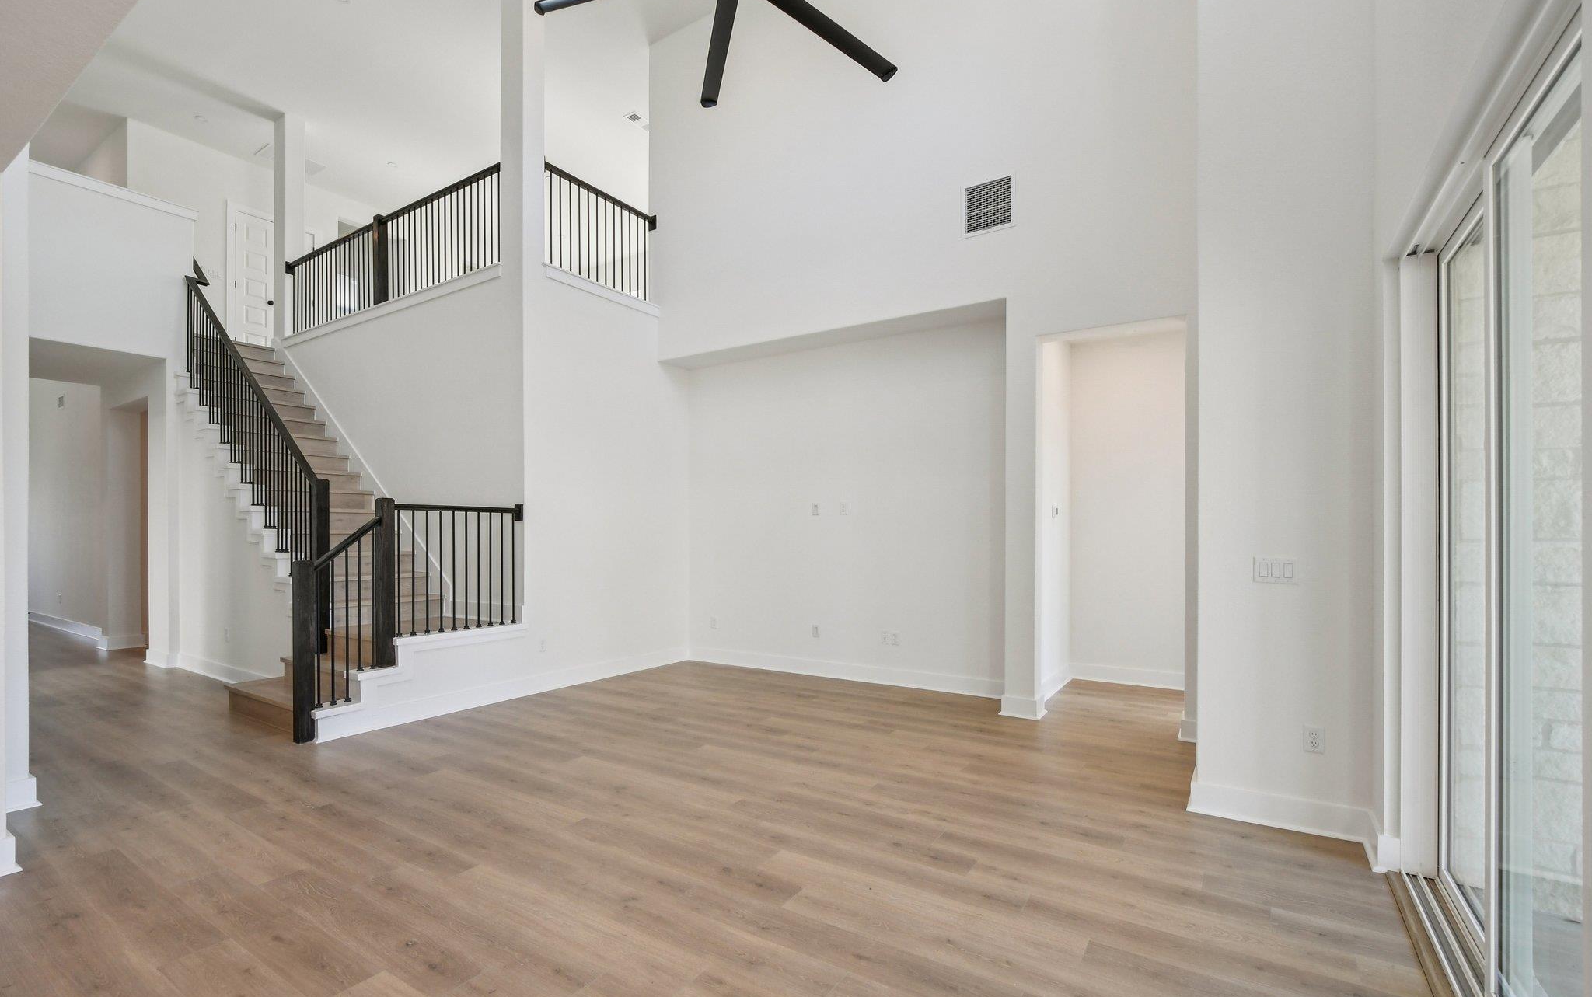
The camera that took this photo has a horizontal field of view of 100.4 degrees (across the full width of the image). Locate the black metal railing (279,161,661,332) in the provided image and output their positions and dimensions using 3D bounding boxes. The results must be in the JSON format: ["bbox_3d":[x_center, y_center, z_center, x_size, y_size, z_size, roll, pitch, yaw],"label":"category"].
[{"bbox_3d":[-3.598,-2.281,7.021,4.200,0.860,1.450,-1,-2,32],"label":"black metal railing"}]

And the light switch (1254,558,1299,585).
[{"bbox_3d":[2.157,0.327,2.977,0.163,0.116,0.012,-1,-2,31],"label":"light switch"}]

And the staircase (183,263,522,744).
[{"bbox_3d":[-4.401,-0.325,5.802,4.250,3.880,1.520,-1,-2,32],"label":"staircase"}]

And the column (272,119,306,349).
[{"bbox_3d":[-5.815,-3.099,7.630,0.250,2.640,0.210,-1,-2,32],"label":"column"}]

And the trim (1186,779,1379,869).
[{"bbox_3d":[2.047,1.390,2.849,0.650,0.142,0.280,-1,-2,31],"label":"trim"}]

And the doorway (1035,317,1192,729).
[{"bbox_3d":[2.123,0.201,4.497,0.934,2.690,0.140,-1,-2,31],"label":"doorway"}]

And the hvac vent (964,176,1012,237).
[{"bbox_3d":[1.410,-2.139,4.851,0.395,0.405,0.025,-1,-2,31],"label":"hvac vent"}]

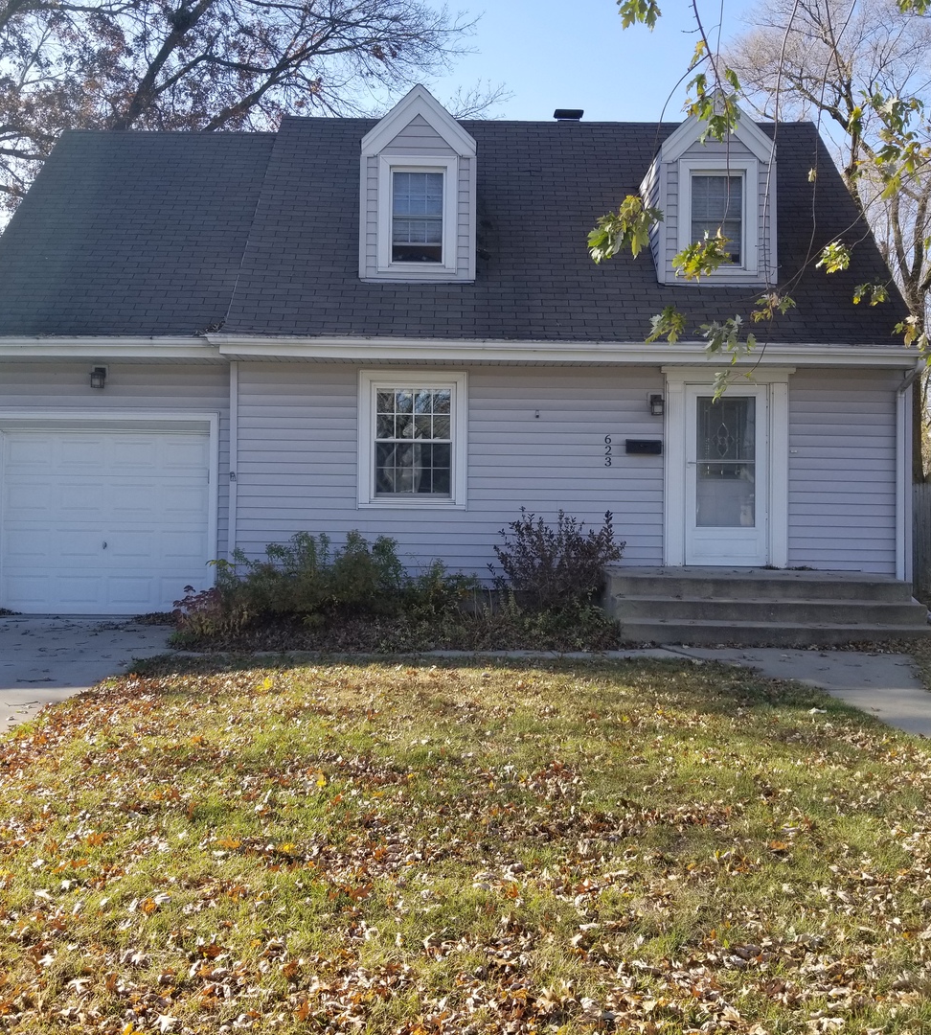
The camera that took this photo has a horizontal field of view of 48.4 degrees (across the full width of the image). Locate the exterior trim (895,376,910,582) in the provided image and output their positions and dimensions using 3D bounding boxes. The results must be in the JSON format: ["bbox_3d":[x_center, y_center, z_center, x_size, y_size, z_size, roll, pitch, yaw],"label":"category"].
[{"bbox_3d":[4.871,-0.390,11.526,0.168,2.277,0.130,1,0,0],"label":"exterior trim"}]

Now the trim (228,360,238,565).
[{"bbox_3d":[-2.597,-0.566,11.571,0.108,2.346,0.080,1,0,0],"label":"trim"}]

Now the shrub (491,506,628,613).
[{"bbox_3d":[0.955,0.469,10.770,1.408,1.128,1.150,1,0,0],"label":"shrub"}]

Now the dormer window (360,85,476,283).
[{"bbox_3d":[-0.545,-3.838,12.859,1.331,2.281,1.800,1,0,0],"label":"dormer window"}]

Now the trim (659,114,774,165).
[{"bbox_3d":[2.910,-4.501,12.065,1.330,0.860,0.220,1,0,0],"label":"trim"}]

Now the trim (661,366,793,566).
[{"bbox_3d":[2.919,-0.561,11.547,1.462,2.225,0.140,1,0,0],"label":"trim"}]

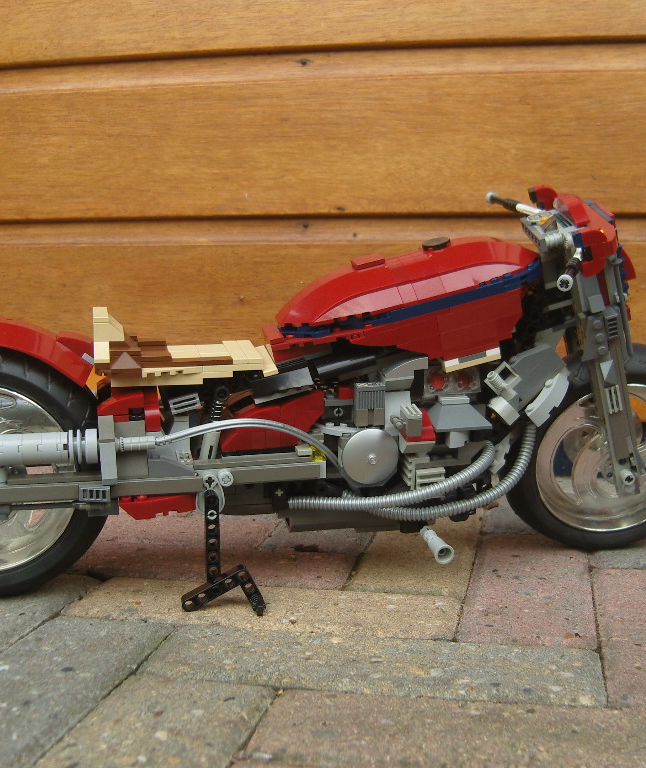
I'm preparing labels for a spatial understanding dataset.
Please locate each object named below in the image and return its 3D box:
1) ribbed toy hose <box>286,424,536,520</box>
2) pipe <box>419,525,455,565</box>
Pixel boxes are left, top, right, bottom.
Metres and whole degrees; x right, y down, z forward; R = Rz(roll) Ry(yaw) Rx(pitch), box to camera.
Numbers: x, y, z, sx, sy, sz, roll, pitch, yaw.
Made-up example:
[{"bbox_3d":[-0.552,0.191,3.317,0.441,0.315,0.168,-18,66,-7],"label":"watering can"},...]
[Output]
[{"bbox_3d":[0.050,0.049,0.572,0.146,0.049,0.032,-2,12,-10],"label":"ribbed toy hose"},{"bbox_3d":[0.063,0.090,0.556,0.010,0.010,0.031,-2,12,-10],"label":"pipe"}]

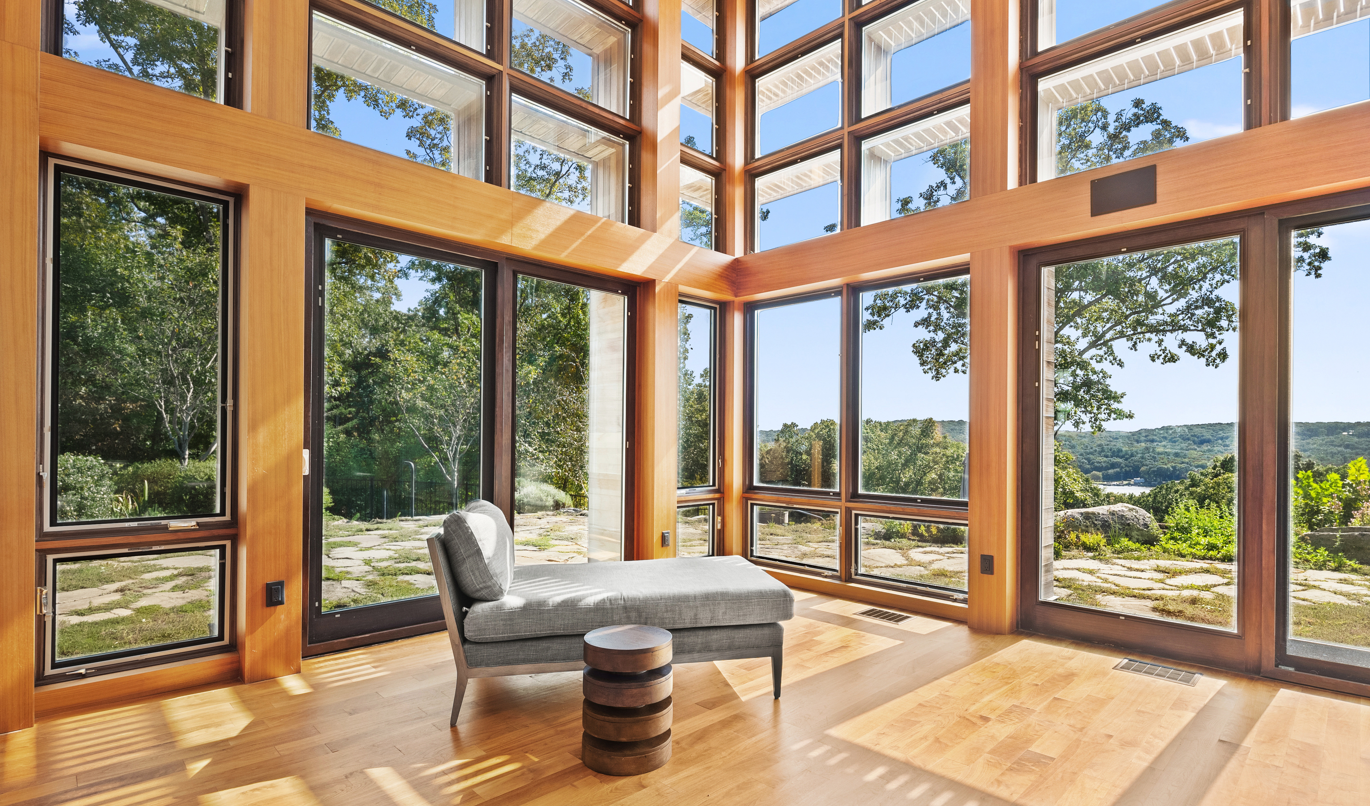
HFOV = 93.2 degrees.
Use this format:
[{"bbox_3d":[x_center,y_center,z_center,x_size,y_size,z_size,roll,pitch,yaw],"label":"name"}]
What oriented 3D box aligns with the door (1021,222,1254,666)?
[{"bbox_3d":[2.415,0.205,3.558,0.080,2.240,1.060,3,-3,-45],"label":"door"}]

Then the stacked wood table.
[{"bbox_3d":[-0.205,1.058,2.330,0.322,0.430,0.322,1,-2,0],"label":"stacked wood table"}]

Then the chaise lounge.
[{"bbox_3d":[-0.352,0.891,3.106,1.555,0.820,0.800,1,-2,-12],"label":"chaise lounge"}]

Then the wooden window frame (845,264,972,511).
[{"bbox_3d":[1.600,-0.080,4.622,1.005,1.666,0.120,-1,-2,45],"label":"wooden window frame"}]

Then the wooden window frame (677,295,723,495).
[{"bbox_3d":[0.102,-0.052,5.285,0.590,1.620,0.080,3,-3,-45],"label":"wooden window frame"}]

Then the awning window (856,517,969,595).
[{"bbox_3d":[1.607,1.060,4.605,0.899,0.495,0.090,-1,-2,45],"label":"awning window"}]

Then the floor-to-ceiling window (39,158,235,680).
[{"bbox_3d":[-2.349,0.081,2.848,0.650,2.140,0.080,3,-3,-45],"label":"floor-to-ceiling window"}]

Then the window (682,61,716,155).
[{"bbox_3d":[0.070,-2.483,5.464,0.090,0.697,0.566,-1,-2,45],"label":"window"}]

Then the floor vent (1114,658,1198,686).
[{"bbox_3d":[2.448,1.391,3.347,0.347,0.020,0.255,-1,-2,45],"label":"floor vent"}]

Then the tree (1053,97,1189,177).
[{"bbox_3d":[7.147,-2.085,13.000,8.200,8.200,7.500,1,-2,0],"label":"tree"}]

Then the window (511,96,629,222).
[{"bbox_3d":[-0.770,-1.633,4.464,1.010,0.700,0.080,3,-3,-45],"label":"window"}]

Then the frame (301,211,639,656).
[{"bbox_3d":[-1.206,0.220,4.255,0.130,2.358,2.348,-1,-2,45],"label":"frame"}]

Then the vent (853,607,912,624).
[{"bbox_3d":[1.277,1.351,4.126,0.250,0.015,0.305,3,-3,-45],"label":"vent"}]

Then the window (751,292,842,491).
[{"bbox_3d":[0.902,-0.065,5.274,0.889,1.500,0.090,-1,-2,45],"label":"window"}]

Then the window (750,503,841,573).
[{"bbox_3d":[0.856,1.044,5.090,0.080,0.450,0.845,3,-3,-45],"label":"window"}]

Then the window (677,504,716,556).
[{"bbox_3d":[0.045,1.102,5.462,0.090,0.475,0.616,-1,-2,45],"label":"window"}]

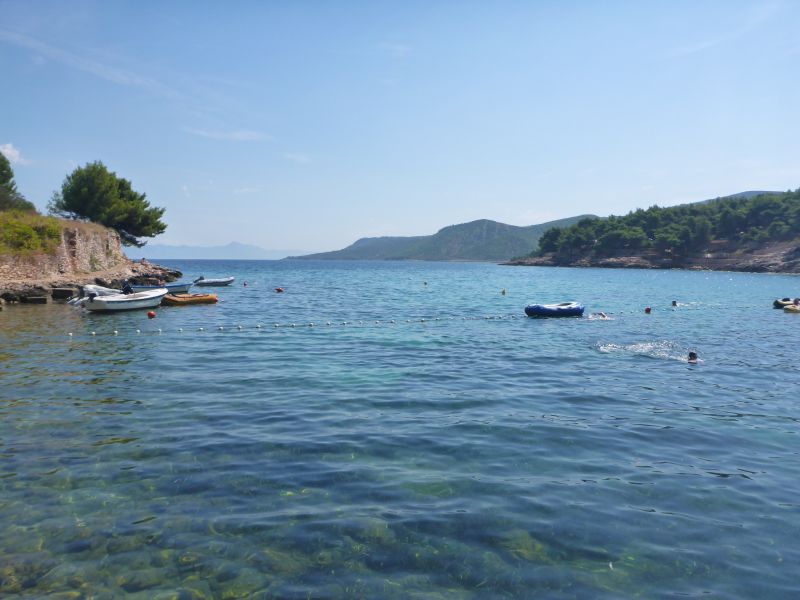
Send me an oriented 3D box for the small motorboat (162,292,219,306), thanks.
[{"bbox_3d":[-10.552,-0.010,32.794,1.300,0.550,2.600,3,5,40],"label":"small motorboat"}]

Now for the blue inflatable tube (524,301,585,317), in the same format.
[{"bbox_3d":[6.453,0.448,27.074,2.300,0.520,1.350,0,4,-10],"label":"blue inflatable tube"}]

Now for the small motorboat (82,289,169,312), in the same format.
[{"bbox_3d":[-12.472,-0.050,29.994,1.600,0.950,3.950,3,4,37],"label":"small motorboat"}]

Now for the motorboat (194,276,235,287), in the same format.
[{"bbox_3d":[-16.111,-1.632,56.430,3.300,0.850,1.500,-2,4,-35],"label":"motorboat"}]

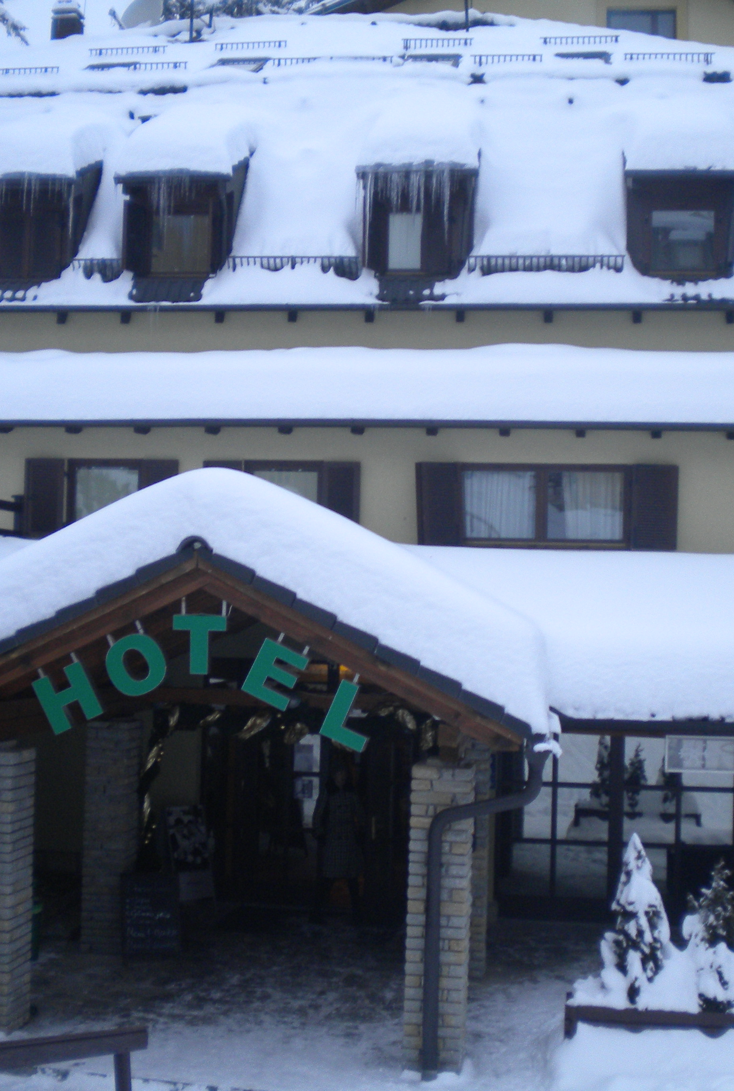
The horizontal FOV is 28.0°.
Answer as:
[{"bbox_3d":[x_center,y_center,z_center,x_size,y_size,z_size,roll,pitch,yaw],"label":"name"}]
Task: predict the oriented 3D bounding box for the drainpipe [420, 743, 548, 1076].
[{"bbox_3d":[0.837,2.587,10.416,0.907,2.344,0.280,1,-3,9],"label":"drainpipe"}]

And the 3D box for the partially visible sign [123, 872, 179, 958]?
[{"bbox_3d":[-2.011,3.446,13.700,0.550,0.800,0.300,1,-3,4],"label":"partially visible sign"}]

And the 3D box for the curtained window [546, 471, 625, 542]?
[{"bbox_3d":[3.062,-0.558,20.642,1.057,1.008,0.100,1,-3,8],"label":"curtained window"}]

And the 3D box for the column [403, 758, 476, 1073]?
[{"bbox_3d":[0.542,2.719,10.828,0.430,2.200,0.430,1,-3,9],"label":"column"}]

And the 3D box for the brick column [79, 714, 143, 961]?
[{"bbox_3d":[-2.438,2.788,14.211,0.430,2.200,0.430,1,-3,9],"label":"brick column"}]

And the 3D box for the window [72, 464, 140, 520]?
[{"bbox_3d":[-3.839,-0.703,21.650,1.041,0.990,0.100,1,-3,8],"label":"window"}]

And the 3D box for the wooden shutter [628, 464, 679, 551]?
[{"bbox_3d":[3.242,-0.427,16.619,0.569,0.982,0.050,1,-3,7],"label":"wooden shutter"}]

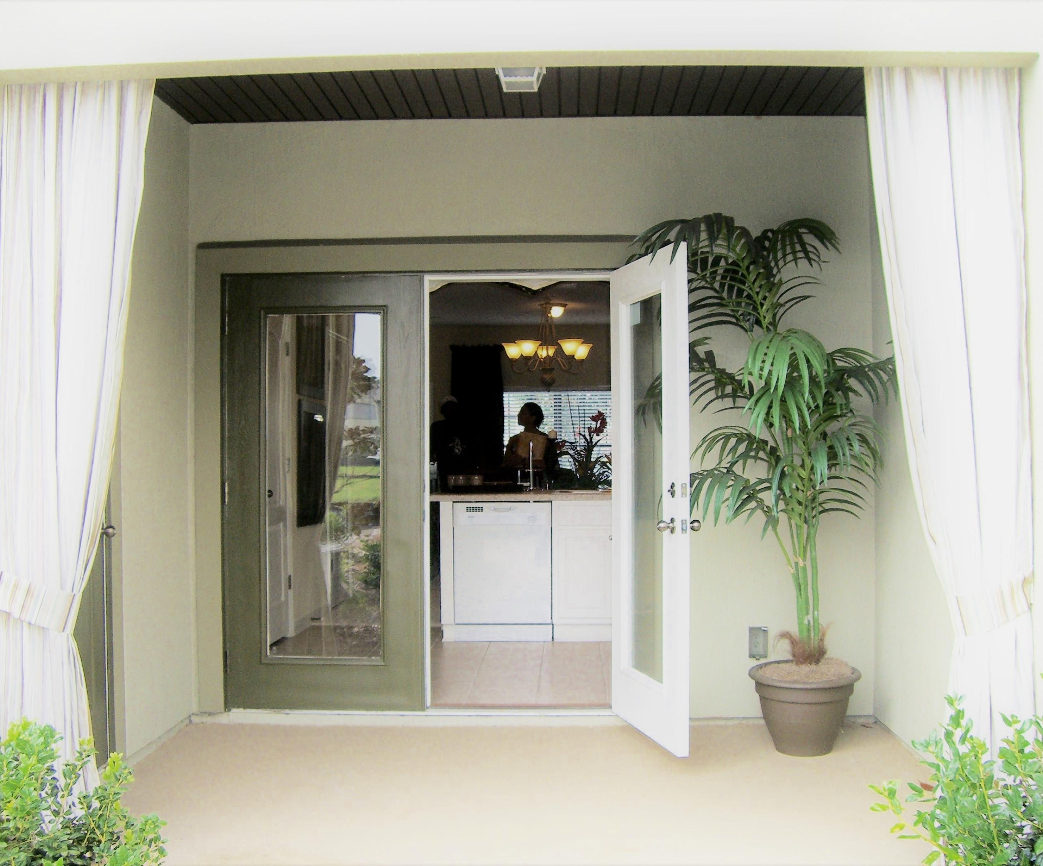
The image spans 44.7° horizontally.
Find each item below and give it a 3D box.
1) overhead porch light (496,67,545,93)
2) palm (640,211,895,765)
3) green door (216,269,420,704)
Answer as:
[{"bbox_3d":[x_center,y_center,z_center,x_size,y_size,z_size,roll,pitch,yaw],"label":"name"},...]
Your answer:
[{"bbox_3d":[-0.007,-1.417,5.050,0.200,0.088,0.200,0,0,2],"label":"overhead porch light"},{"bbox_3d":[1.030,0.210,5.360,1.120,2.270,0.980,0,0,2],"label":"palm"},{"bbox_3d":[-0.925,0.280,5.930,0.920,2.040,0.050,0,0,2],"label":"green door"}]

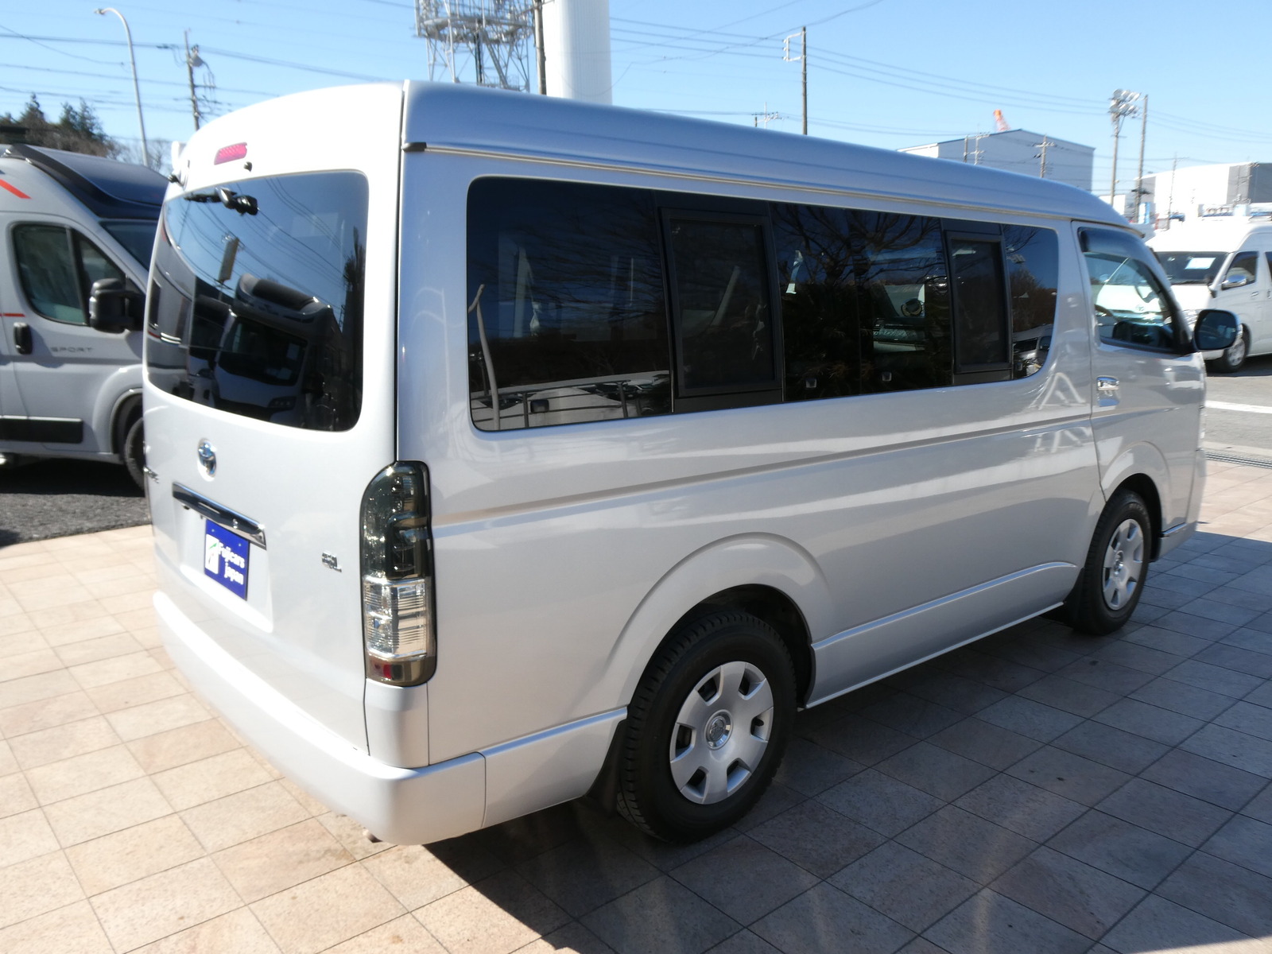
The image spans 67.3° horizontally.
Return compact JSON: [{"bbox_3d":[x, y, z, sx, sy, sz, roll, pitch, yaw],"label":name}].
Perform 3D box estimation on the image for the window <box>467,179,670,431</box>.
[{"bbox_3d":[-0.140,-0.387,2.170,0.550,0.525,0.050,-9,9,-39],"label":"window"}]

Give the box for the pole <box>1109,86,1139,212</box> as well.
[{"bbox_3d":[33.250,-19.265,66.397,1.200,14.500,2.100,-11,15,-43],"label":"pole"}]

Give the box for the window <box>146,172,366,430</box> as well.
[{"bbox_3d":[-1.085,-0.474,2.524,0.120,0.570,1.560,0,9,-41],"label":"window"}]

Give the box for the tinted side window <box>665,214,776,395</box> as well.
[{"bbox_3d":[0.233,-0.450,2.511,0.371,0.460,0.030,-9,5,-40],"label":"tinted side window"}]

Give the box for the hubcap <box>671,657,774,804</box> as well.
[{"bbox_3d":[0.237,0.709,2.666,0.410,0.410,0.060,-9,14,-40],"label":"hubcap"}]

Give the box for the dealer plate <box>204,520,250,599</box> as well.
[{"bbox_3d":[-1.105,0.216,2.575,0.015,0.165,0.335,-1,8,-41],"label":"dealer plate"}]

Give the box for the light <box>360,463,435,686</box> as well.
[{"bbox_3d":[-0.497,0.200,1.961,0.115,0.455,0.115,-9,14,-40],"label":"light"}]

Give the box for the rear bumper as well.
[{"bbox_3d":[-1.060,0.591,2.753,0.310,0.250,1.880,-9,14,-39],"label":"rear bumper"}]

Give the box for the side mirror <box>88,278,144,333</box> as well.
[{"bbox_3d":[-3.783,-1.239,6.940,0.190,0.390,0.270,3,11,14],"label":"side mirror"}]

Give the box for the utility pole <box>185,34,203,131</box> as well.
[{"bbox_3d":[-21.694,-14.924,48.370,0.900,14.300,0.700,-6,12,-25],"label":"utility pole"}]

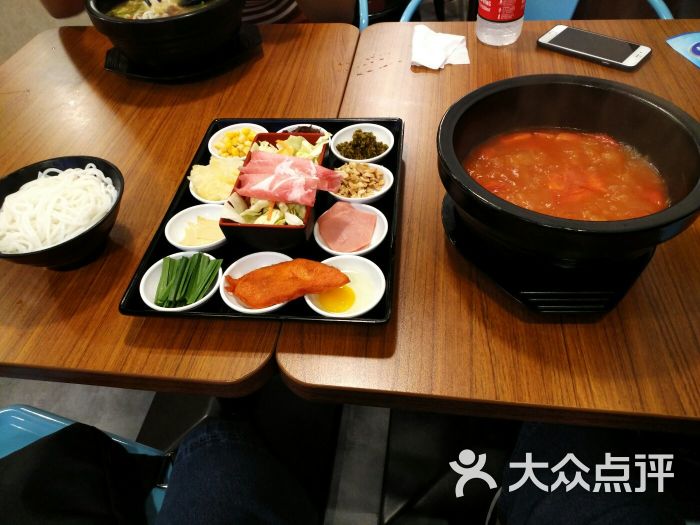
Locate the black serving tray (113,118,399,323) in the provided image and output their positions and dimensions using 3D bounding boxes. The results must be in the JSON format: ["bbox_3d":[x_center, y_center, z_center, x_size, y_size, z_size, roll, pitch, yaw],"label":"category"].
[{"bbox_3d":[-0.072,-0.060,0.606,0.249,0.024,0.324,1,47,7],"label":"black serving tray"}]

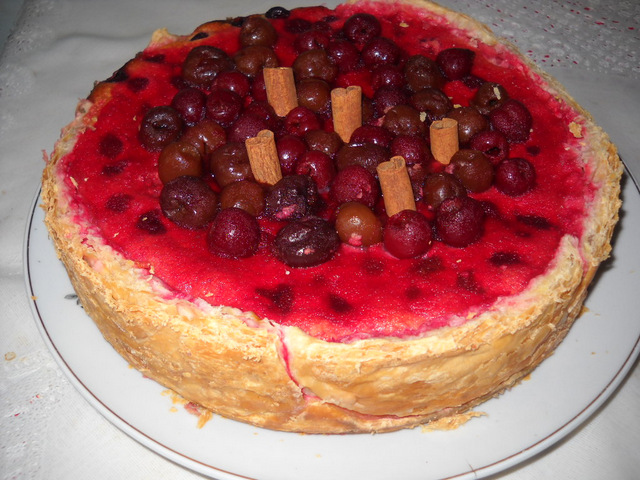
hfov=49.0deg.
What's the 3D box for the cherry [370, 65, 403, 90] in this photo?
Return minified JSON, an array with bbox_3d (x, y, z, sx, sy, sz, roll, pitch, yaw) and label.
[{"bbox_3d":[0.033,-0.079,0.346,0.018,0.017,0.018,2,47,0],"label":"cherry"}]

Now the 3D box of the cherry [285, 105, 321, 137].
[{"bbox_3d":[-0.008,-0.057,0.338,0.018,0.017,0.017,0,47,0],"label":"cherry"}]

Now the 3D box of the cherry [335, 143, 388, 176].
[{"bbox_3d":[0.019,-0.035,0.310,0.024,0.016,0.018,0,48,0],"label":"cherry"}]

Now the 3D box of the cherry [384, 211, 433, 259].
[{"bbox_3d":[0.034,-0.002,0.274,0.020,0.019,0.020,2,47,0],"label":"cherry"}]

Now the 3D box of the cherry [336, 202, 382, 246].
[{"bbox_3d":[0.015,-0.006,0.281,0.018,0.017,0.018,0,49,0],"label":"cherry"}]

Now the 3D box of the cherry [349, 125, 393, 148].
[{"bbox_3d":[0.023,-0.043,0.313,0.019,0.017,0.019,0,49,0],"label":"cherry"}]

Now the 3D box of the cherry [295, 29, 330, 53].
[{"bbox_3d":[-0.004,-0.101,0.363,0.018,0.017,0.018,0,48,0],"label":"cherry"}]

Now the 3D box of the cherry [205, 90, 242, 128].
[{"bbox_3d":[-0.045,-0.062,0.330,0.018,0.017,0.017,0,49,0],"label":"cherry"}]

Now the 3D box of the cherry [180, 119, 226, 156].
[{"bbox_3d":[-0.052,-0.044,0.314,0.019,0.018,0.019,0,49,0],"label":"cherry"}]

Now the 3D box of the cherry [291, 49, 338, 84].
[{"bbox_3d":[-0.003,-0.087,0.352,0.022,0.018,0.020,2,47,0],"label":"cherry"}]

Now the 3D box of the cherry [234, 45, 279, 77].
[{"bbox_3d":[-0.032,-0.088,0.351,0.022,0.018,0.021,0,49,0],"label":"cherry"}]

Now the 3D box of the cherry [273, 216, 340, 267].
[{"bbox_3d":[-0.005,0.001,0.278,0.026,0.019,0.021,-13,49,-11],"label":"cherry"}]

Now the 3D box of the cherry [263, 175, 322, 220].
[{"bbox_3d":[-0.011,-0.018,0.294,0.023,0.019,0.021,-11,49,-10],"label":"cherry"}]

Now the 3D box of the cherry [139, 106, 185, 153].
[{"bbox_3d":[-0.072,-0.050,0.318,0.020,0.019,0.020,0,49,0],"label":"cherry"}]

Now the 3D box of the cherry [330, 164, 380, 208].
[{"bbox_3d":[0.015,-0.022,0.294,0.020,0.019,0.020,0,48,0],"label":"cherry"}]

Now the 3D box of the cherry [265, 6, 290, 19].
[{"bbox_3d":[-0.024,-0.128,0.394,0.015,0.009,0.014,2,47,0],"label":"cherry"}]

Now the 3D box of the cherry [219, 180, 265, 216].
[{"bbox_3d":[-0.033,-0.016,0.299,0.019,0.018,0.019,0,47,0],"label":"cherry"}]

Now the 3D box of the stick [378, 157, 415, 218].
[{"bbox_3d":[0.033,-0.020,0.295,0.012,0.028,0.009,-12,28,7],"label":"stick"}]

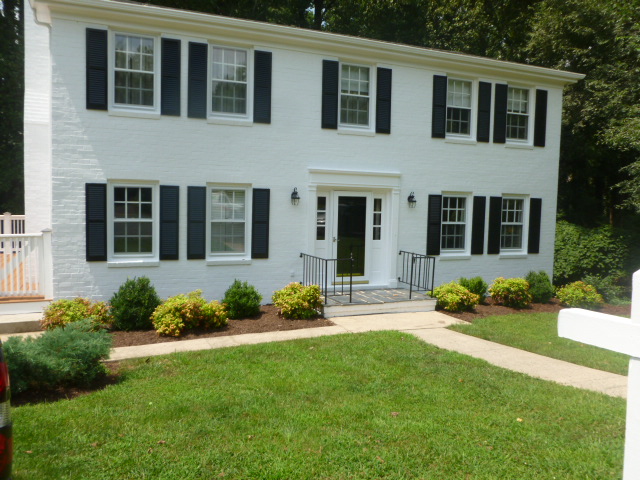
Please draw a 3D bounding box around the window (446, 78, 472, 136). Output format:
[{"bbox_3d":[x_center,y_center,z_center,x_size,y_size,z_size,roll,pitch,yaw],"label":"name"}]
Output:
[{"bbox_3d":[3.327,-3.123,12.290,0.825,1.377,0.112,0,4,-22],"label":"window"}]

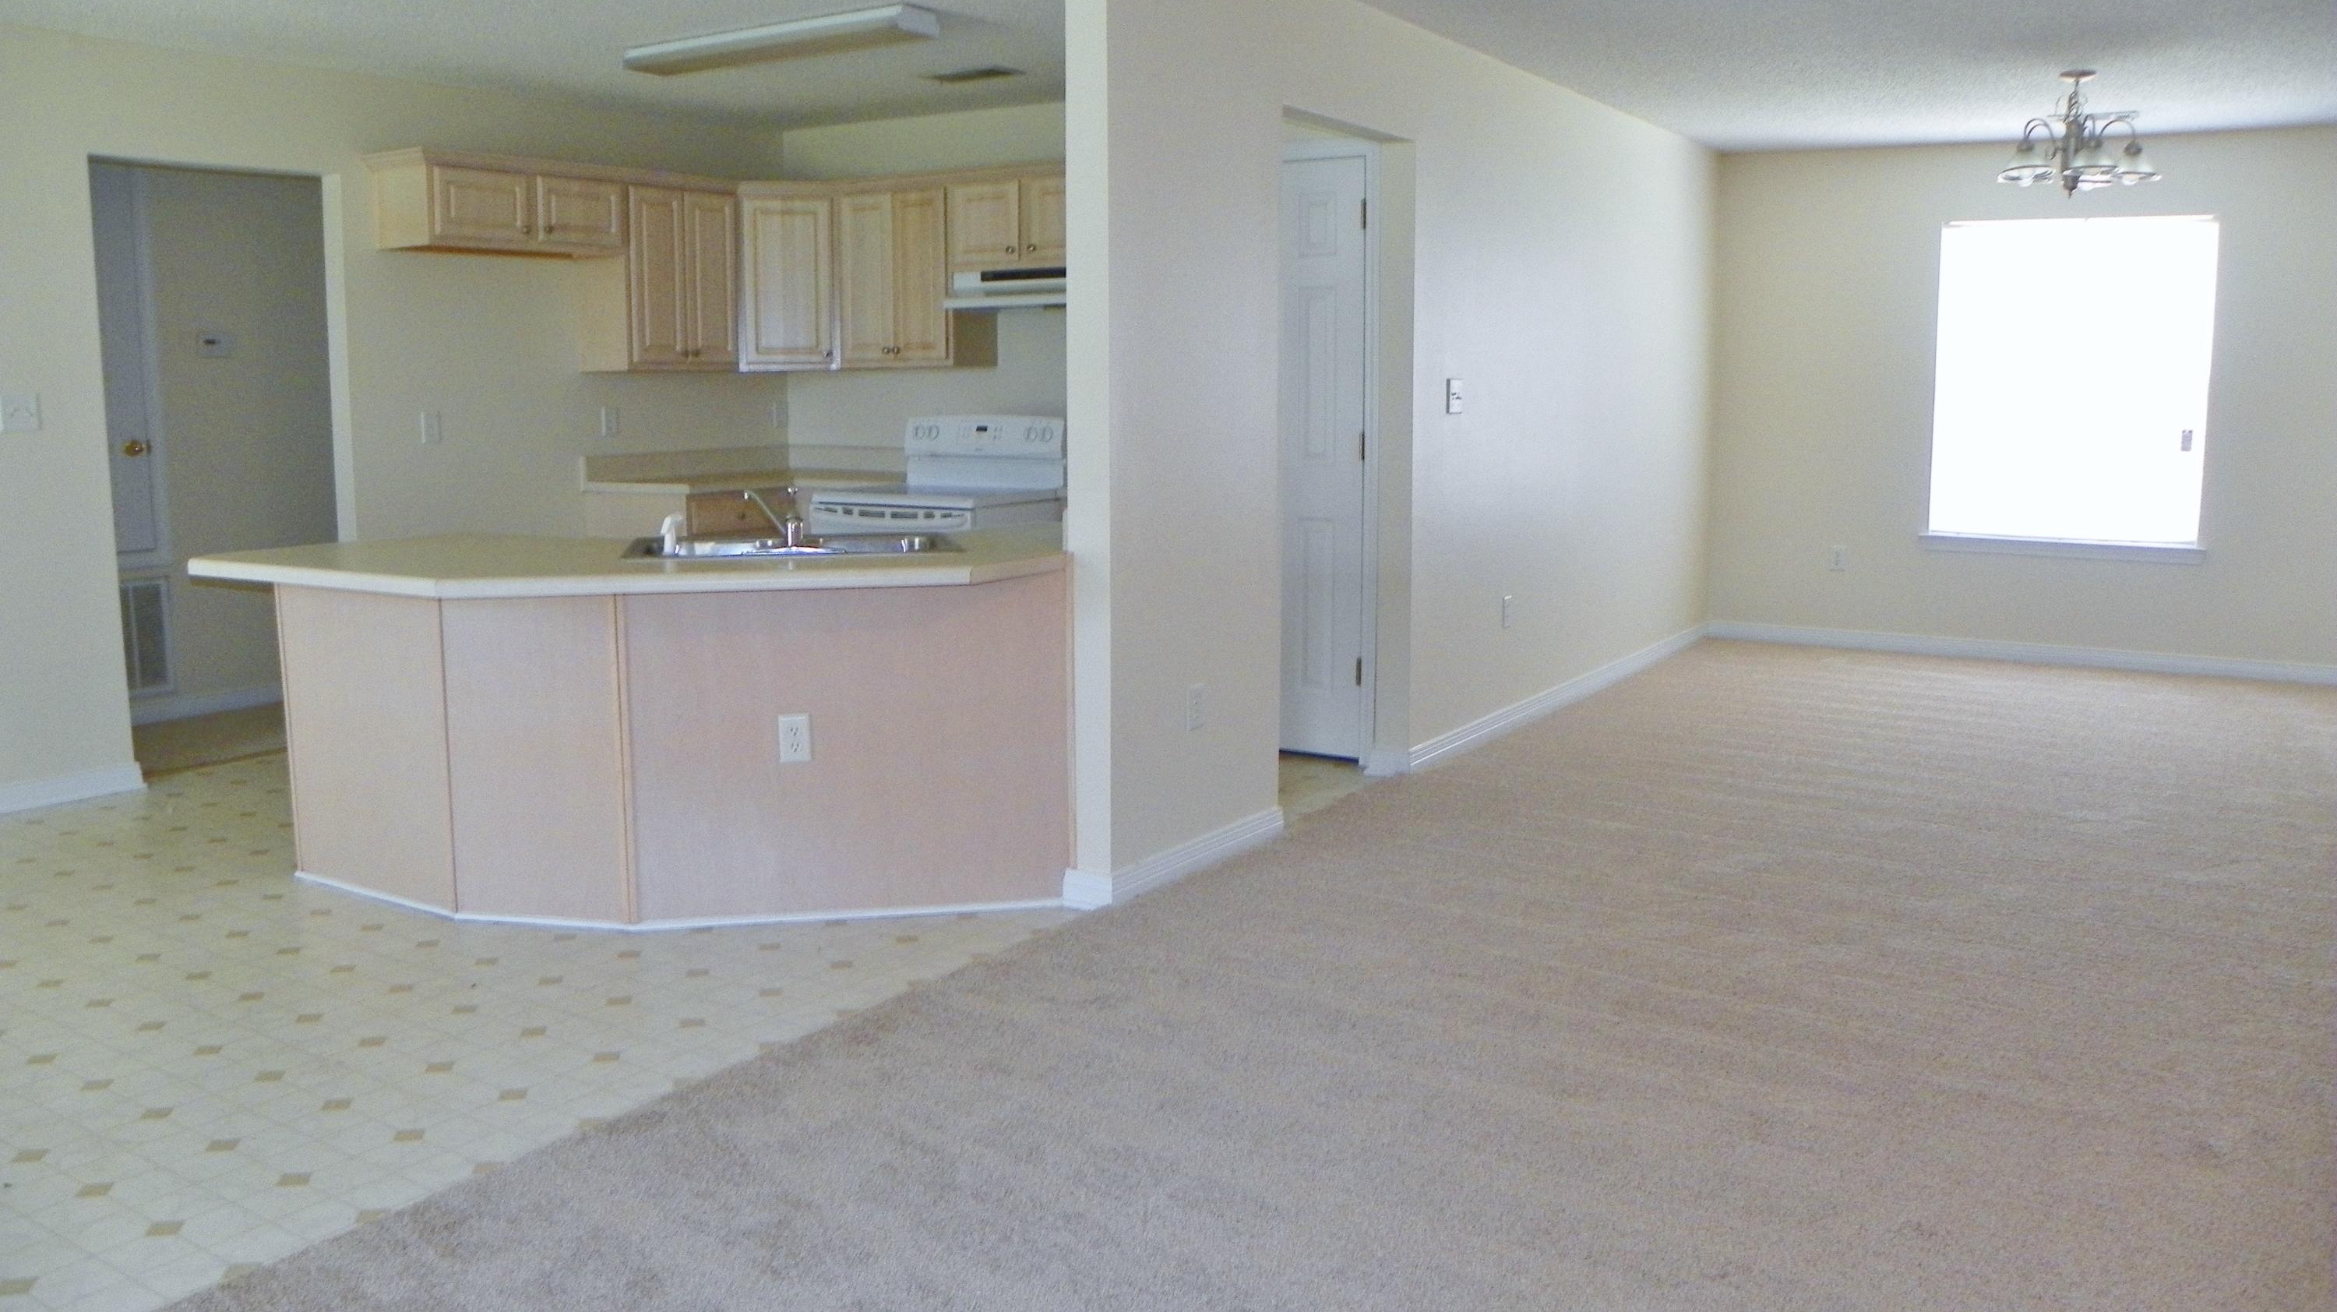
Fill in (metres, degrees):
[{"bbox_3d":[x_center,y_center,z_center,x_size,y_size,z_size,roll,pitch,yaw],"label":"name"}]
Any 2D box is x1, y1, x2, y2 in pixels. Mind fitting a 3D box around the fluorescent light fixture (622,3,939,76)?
[{"bbox_3d":[-1.230,-1.962,5.638,1.200,0.075,0.240,5,10,32],"label":"fluorescent light fixture"}]

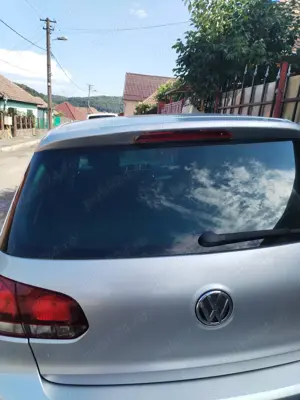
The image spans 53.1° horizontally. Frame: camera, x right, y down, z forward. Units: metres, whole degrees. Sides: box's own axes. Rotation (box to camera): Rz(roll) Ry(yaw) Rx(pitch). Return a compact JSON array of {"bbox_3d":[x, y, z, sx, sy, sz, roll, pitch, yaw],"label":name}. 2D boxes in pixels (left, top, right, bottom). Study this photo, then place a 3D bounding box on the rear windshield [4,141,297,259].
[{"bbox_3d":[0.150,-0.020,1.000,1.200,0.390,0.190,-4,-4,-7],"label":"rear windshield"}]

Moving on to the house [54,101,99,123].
[{"bbox_3d":[-14.216,-16.110,58.158,8.000,5.100,10.000,1,15,-8],"label":"house"}]

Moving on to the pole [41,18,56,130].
[{"bbox_3d":[-7.738,-9.380,23.155,1.200,8.247,0.320,1,15,-8],"label":"pole"}]

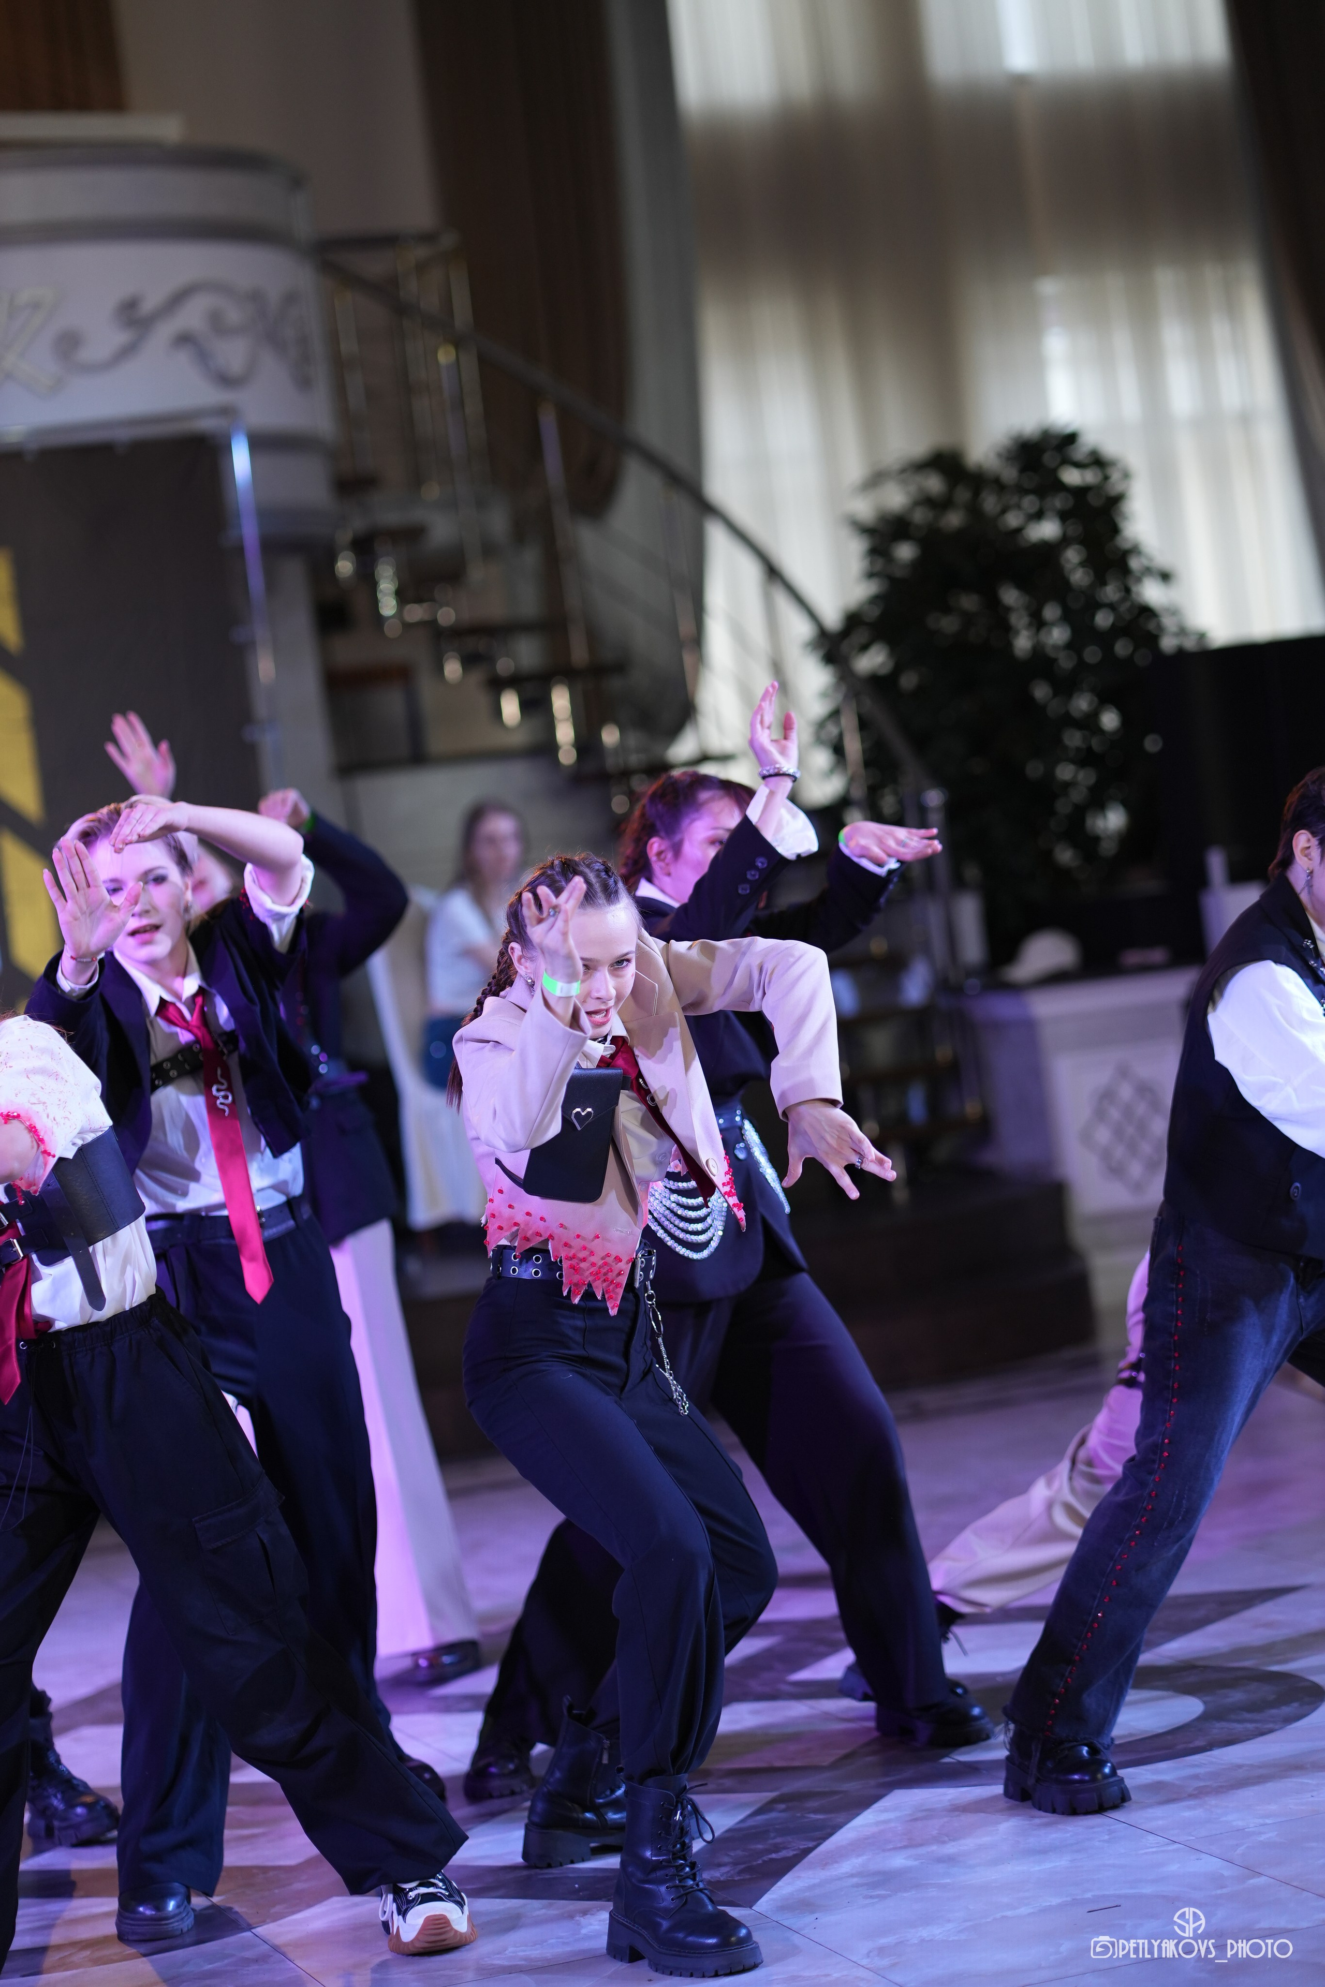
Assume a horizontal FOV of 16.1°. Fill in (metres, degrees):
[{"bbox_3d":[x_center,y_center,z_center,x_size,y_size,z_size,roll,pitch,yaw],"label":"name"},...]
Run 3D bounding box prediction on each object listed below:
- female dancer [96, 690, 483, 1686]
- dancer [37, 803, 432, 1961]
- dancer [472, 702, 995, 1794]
[{"bbox_3d":[-0.718,0.404,8.520,0.680,1.820,0.560,-7,1,-20],"label":"female dancer"},{"bbox_3d":[-0.665,0.508,7.110,0.670,1.640,0.770,-7,1,-20],"label":"dancer"},{"bbox_3d":[0.039,0.393,7.456,0.720,1.700,0.750,-7,1,-33],"label":"dancer"}]

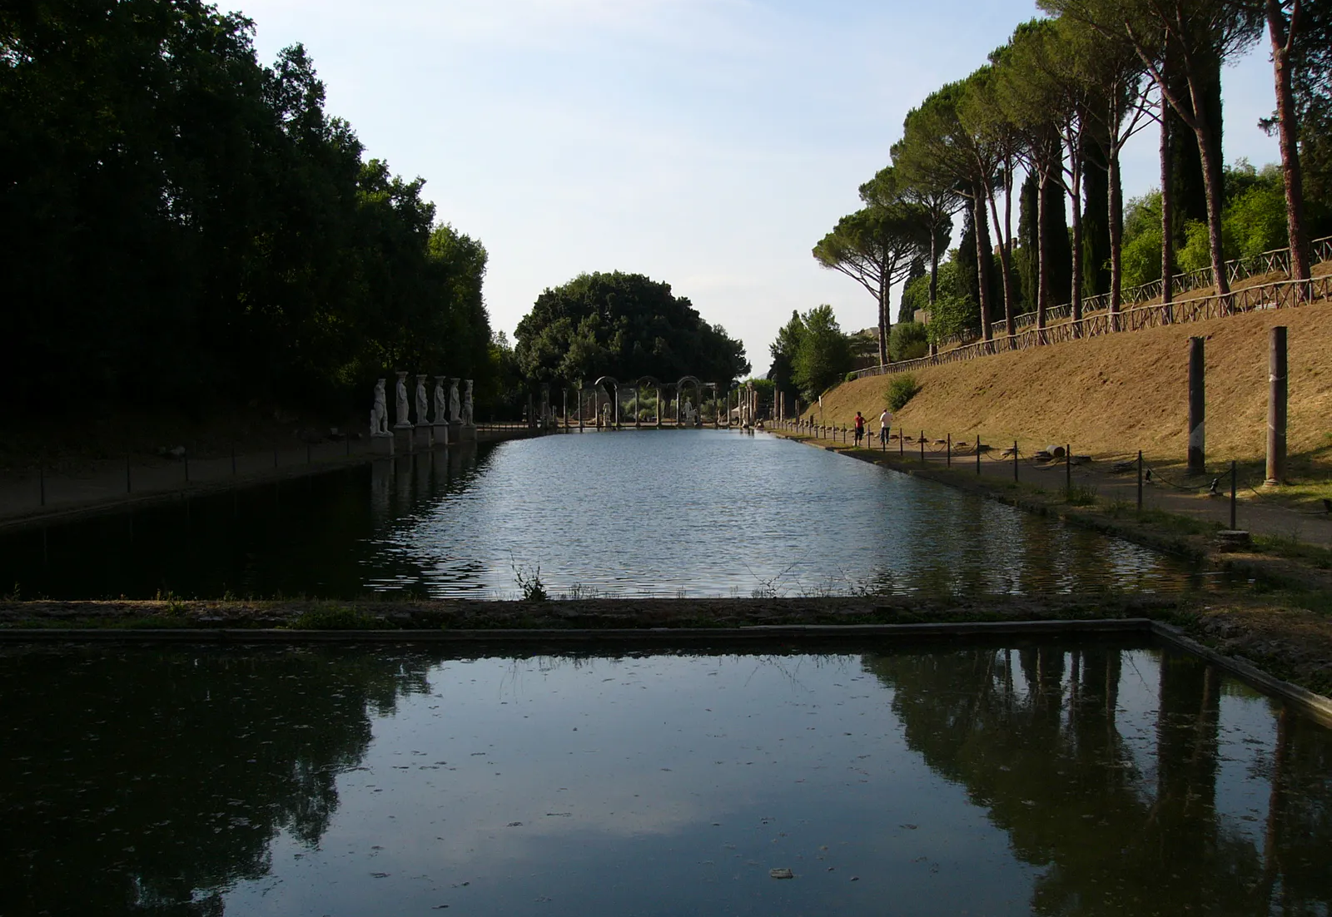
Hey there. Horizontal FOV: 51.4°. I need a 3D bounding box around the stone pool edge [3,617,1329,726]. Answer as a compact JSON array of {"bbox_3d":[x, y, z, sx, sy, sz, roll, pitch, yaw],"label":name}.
[{"bbox_3d":[-1.200,1.766,11.100,11.800,0.220,4.700,0,2,0],"label":"stone pool edge"}]

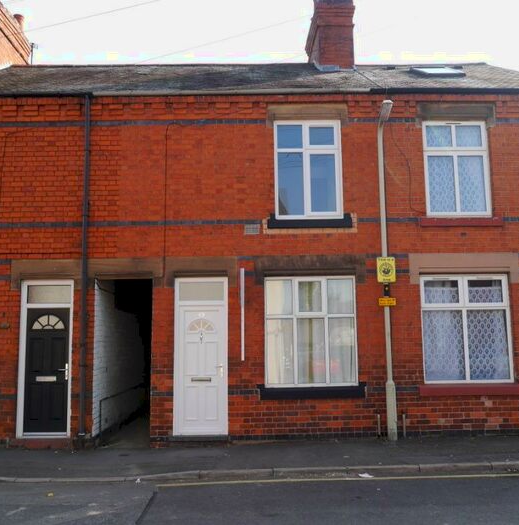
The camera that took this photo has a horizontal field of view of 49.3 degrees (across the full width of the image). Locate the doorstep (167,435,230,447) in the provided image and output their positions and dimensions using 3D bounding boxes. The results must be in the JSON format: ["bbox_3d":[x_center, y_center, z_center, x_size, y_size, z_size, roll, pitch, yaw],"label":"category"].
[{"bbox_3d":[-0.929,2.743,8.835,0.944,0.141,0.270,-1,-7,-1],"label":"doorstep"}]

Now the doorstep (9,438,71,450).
[{"bbox_3d":[-3.358,2.781,8.786,0.950,0.167,0.270,-1,-7,-1],"label":"doorstep"}]

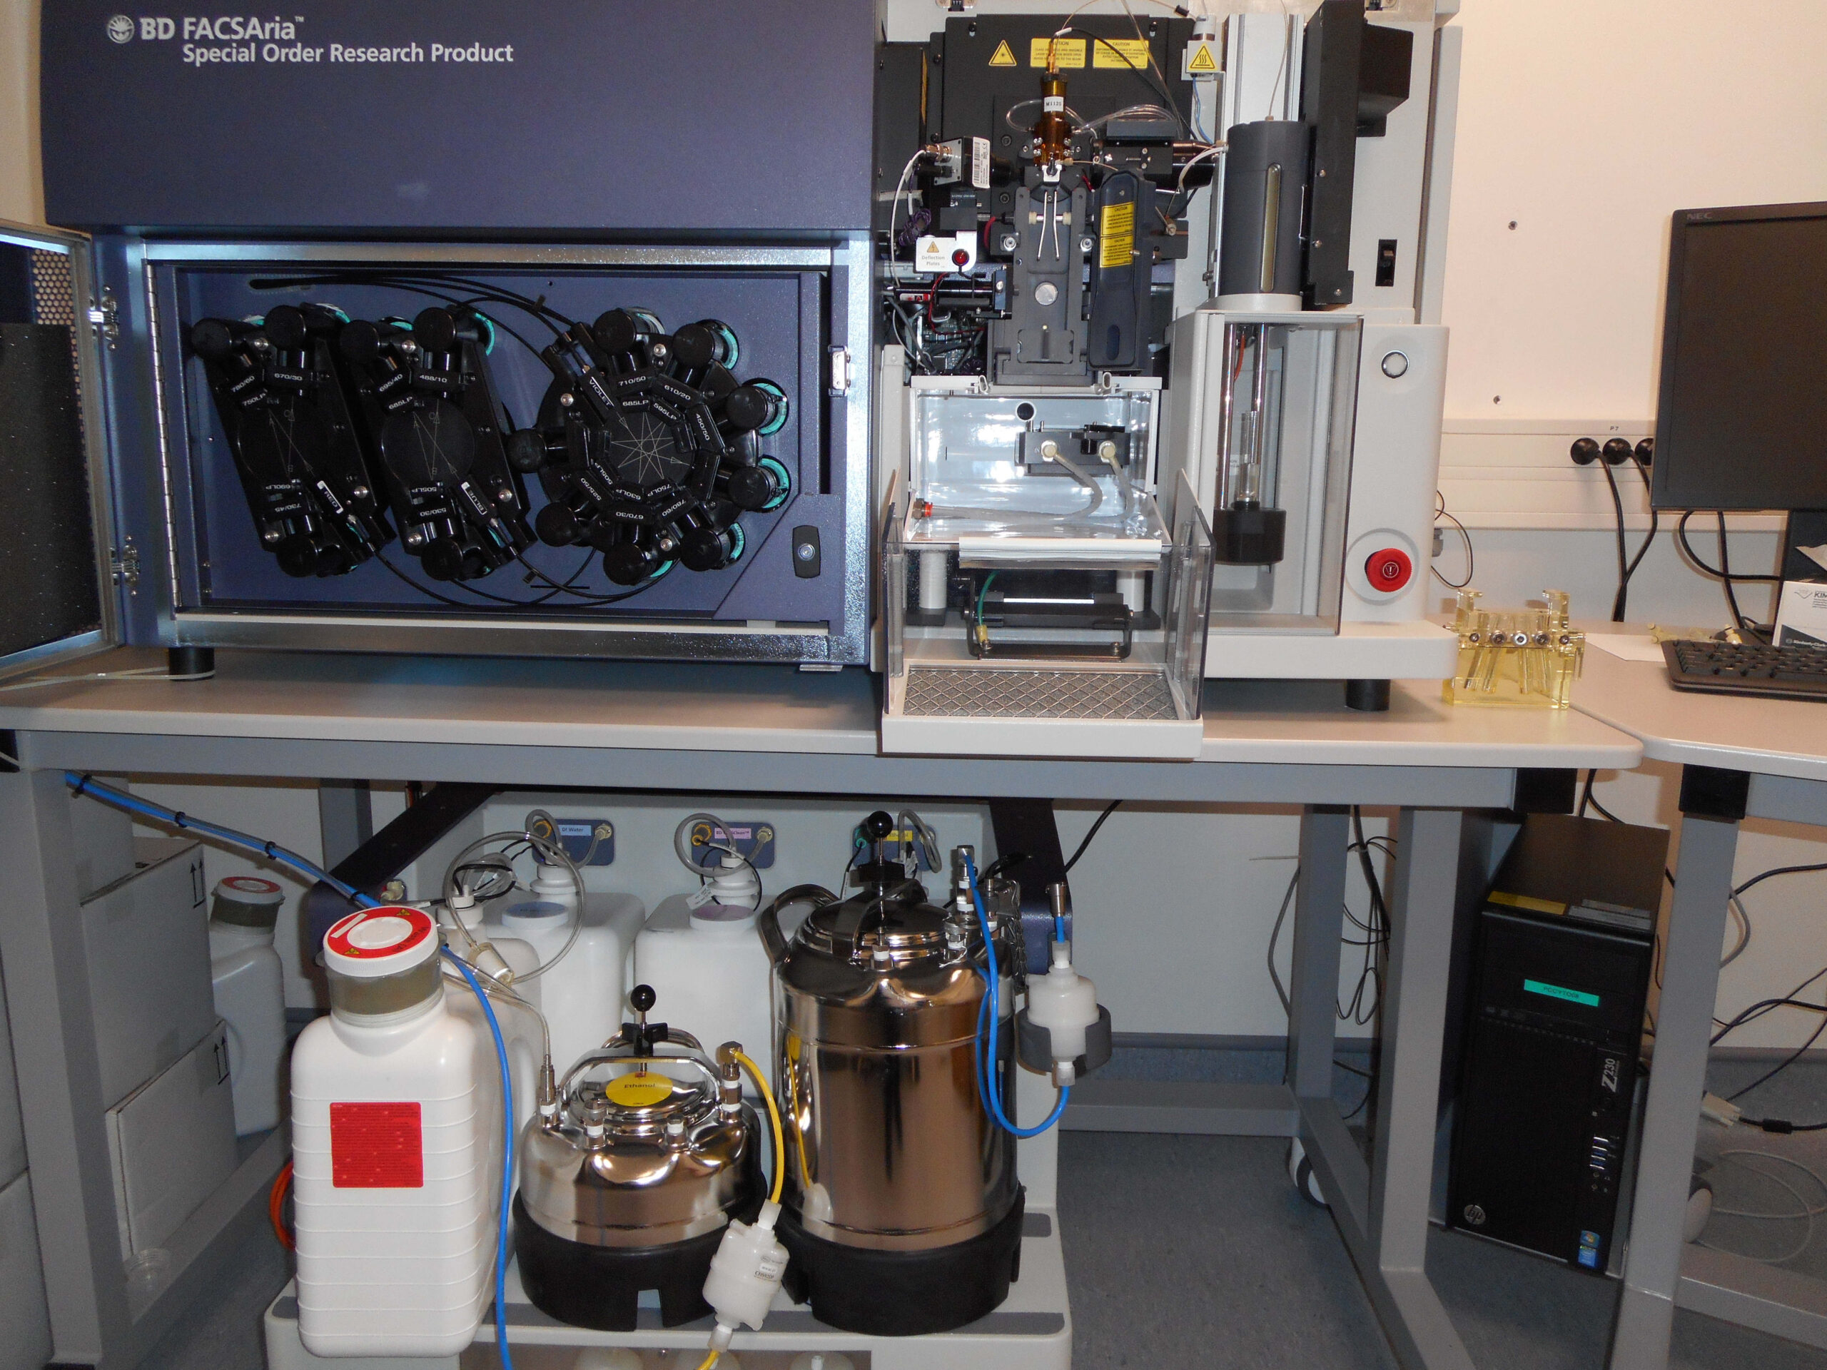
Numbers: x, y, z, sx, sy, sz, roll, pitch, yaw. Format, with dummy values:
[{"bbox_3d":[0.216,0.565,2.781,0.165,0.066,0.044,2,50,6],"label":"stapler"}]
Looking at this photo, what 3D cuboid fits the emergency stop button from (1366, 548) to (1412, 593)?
[{"bbox_3d":[0.440,-0.108,1.225,0.041,0.041,0.030,1,11,3],"label":"emergency stop button"}]

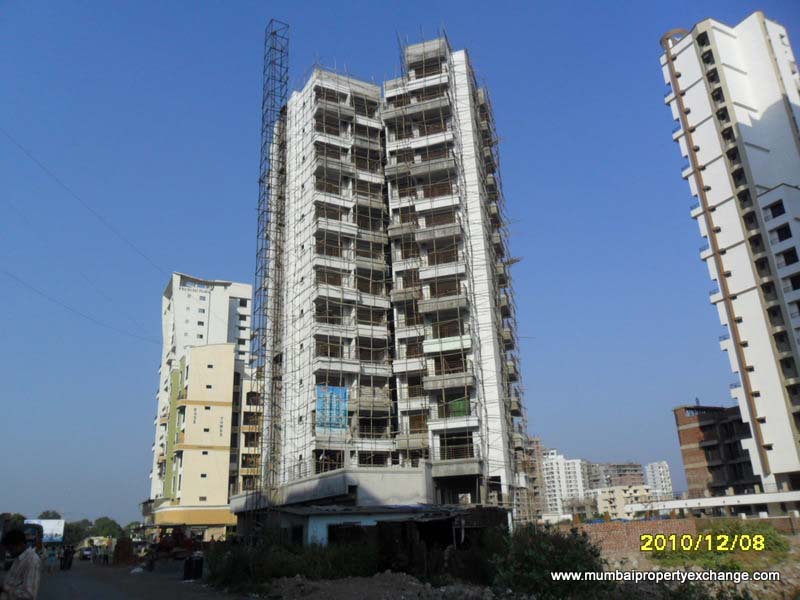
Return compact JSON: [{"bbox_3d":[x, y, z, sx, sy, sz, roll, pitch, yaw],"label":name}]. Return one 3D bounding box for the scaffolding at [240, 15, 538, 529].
[{"bbox_3d":[-1.345,-0.932,55.808,21.500,43.000,16.000,-2,-19,-3],"label":"scaffolding"}]

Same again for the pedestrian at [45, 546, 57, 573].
[{"bbox_3d":[-20.792,15.545,37.389,0.500,1.630,0.350,7,-22,-26],"label":"pedestrian"}]

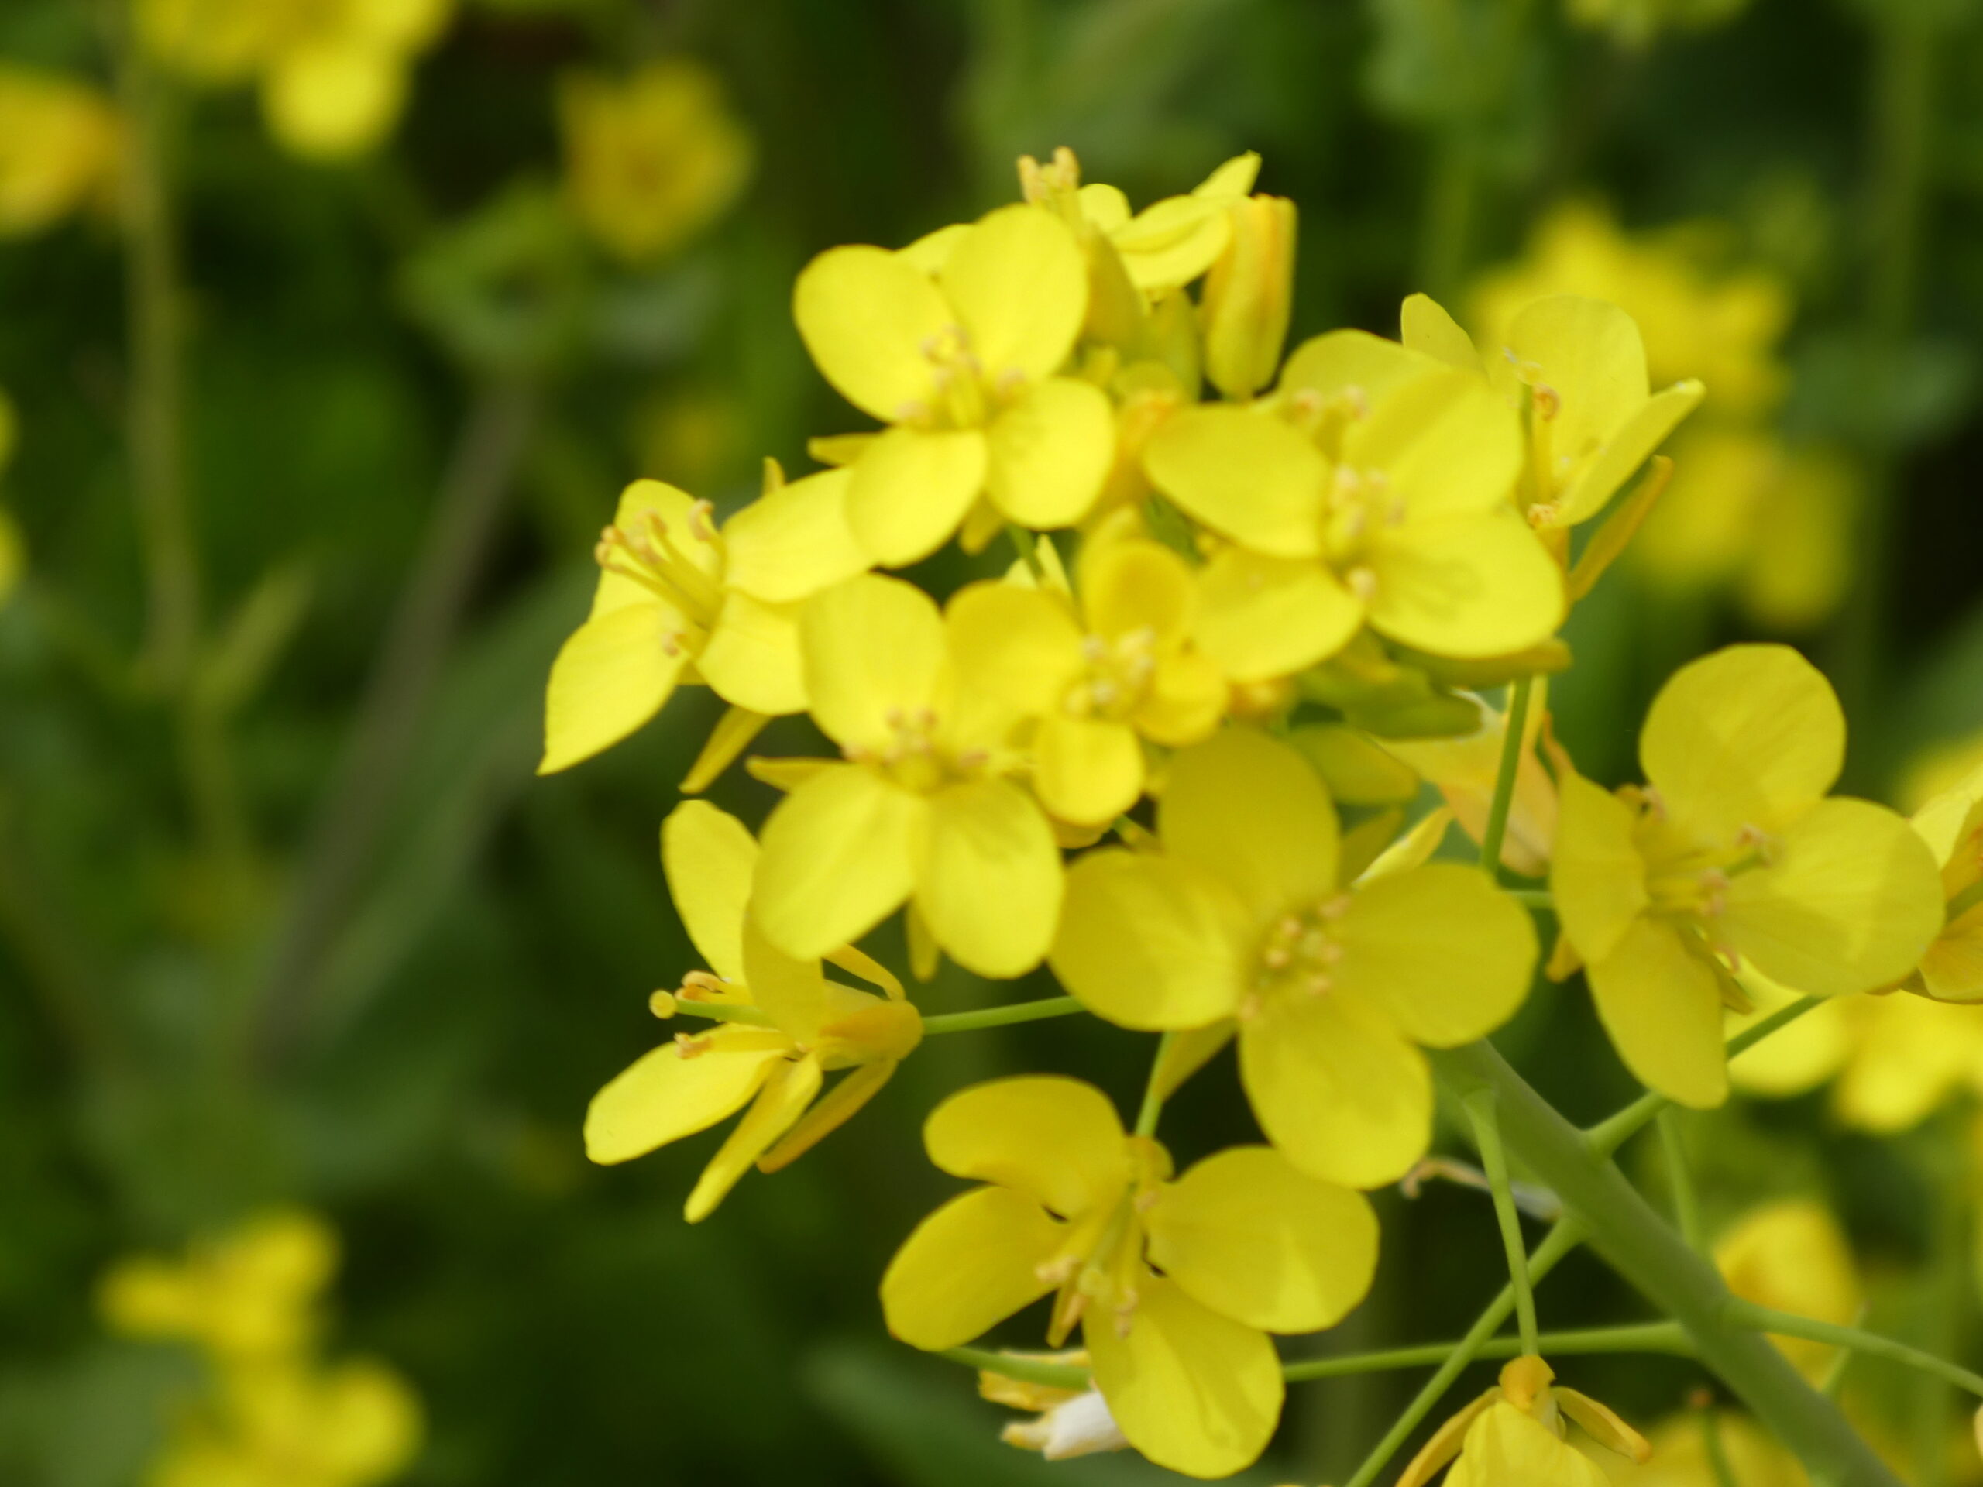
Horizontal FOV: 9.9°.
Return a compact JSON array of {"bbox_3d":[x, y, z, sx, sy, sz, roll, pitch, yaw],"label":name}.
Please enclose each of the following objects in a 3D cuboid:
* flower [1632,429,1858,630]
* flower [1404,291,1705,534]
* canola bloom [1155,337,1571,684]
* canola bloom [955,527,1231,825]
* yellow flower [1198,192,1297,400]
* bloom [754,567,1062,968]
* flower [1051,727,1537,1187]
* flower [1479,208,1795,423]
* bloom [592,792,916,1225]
[{"bbox_3d":[0.056,-0.016,0.860,0.015,0.014,0.010,0,-6,0],"label":"flower"},{"bbox_3d":[0.024,-0.014,0.482,0.013,0.009,0.010,-1,41,-3],"label":"flower"},{"bbox_3d":[0.015,-0.010,0.473,0.017,0.014,0.008,-1,-21,-3],"label":"canola bloom"},{"bbox_3d":[0.004,-0.003,0.471,0.011,0.012,0.007,-1,-12,-3],"label":"canola bloom"},{"bbox_3d":[0.011,-0.019,0.476,0.004,0.009,0.004,6,7,0],"label":"yellow flower"},{"bbox_3d":[-0.004,0.001,0.472,0.013,0.017,0.007,2,-14,9],"label":"bloom"},{"bbox_3d":[0.013,0.009,0.478,0.020,0.019,0.008,0,-7,0],"label":"flower"},{"bbox_3d":[0.048,-0.033,0.860,0.021,0.015,0.012,0,-21,0],"label":"flower"},{"bbox_3d":[-0.010,0.011,0.482,0.012,0.018,0.014,5,7,-25],"label":"bloom"}]

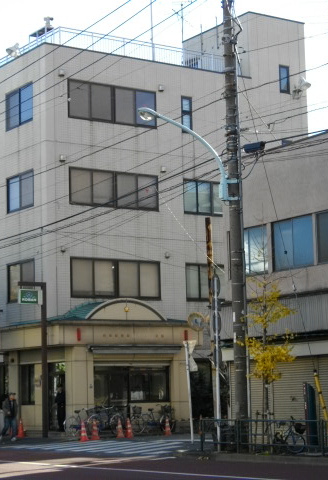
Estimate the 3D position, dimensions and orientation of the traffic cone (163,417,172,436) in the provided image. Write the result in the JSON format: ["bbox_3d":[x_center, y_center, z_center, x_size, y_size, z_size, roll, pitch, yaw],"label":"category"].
[{"bbox_3d":[0.126,6.719,41.300,0.340,0.720,0.340,4,-10,-34],"label":"traffic cone"}]

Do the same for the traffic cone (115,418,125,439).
[{"bbox_3d":[-1.509,6.369,38.947,0.360,0.700,0.360,-1,-8,0],"label":"traffic cone"}]

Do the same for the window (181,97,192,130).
[{"bbox_3d":[0.939,-5.212,47.802,0.540,1.490,0.150,4,-9,-34],"label":"window"}]

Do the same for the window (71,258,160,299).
[{"bbox_3d":[-1.866,1.527,44.726,4.142,1.574,0.150,4,-10,-34],"label":"window"}]

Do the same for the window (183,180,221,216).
[{"bbox_3d":[1.607,-1.687,46.850,1.947,1.407,0.140,4,-10,-35],"label":"window"}]

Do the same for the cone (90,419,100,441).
[{"bbox_3d":[-2.336,6.540,39.500,0.340,0.720,0.340,4,-10,-34],"label":"cone"}]

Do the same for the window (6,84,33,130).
[{"bbox_3d":[-5.618,-5.194,44.816,0.140,1.491,2.199,4,-10,-35],"label":"window"}]

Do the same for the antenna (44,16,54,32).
[{"bbox_3d":[-4.637,-8.704,46.300,0.400,0.620,0.400,4,-9,-34],"label":"antenna"}]

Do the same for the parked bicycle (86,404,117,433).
[{"bbox_3d":[-2.167,6.362,40.400,1.650,1.050,0.550,4,-9,-34],"label":"parked bicycle"}]

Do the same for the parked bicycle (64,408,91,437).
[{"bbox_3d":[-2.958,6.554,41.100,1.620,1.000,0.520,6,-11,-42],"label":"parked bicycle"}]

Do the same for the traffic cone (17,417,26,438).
[{"bbox_3d":[-5.147,6.783,41.400,0.340,0.720,0.340,-1,-8,0],"label":"traffic cone"}]

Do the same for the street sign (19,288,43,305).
[{"bbox_3d":[-4.683,1.986,40.300,0.870,0.550,0.220,3,-9,-30],"label":"street sign"}]

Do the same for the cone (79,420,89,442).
[{"bbox_3d":[-2.529,6.020,36.247,0.360,0.700,0.360,-1,-8,0],"label":"cone"}]

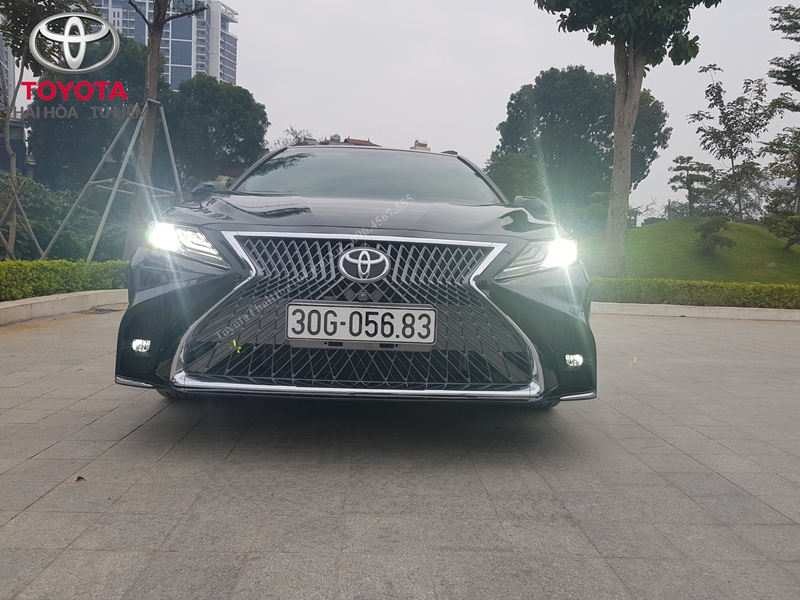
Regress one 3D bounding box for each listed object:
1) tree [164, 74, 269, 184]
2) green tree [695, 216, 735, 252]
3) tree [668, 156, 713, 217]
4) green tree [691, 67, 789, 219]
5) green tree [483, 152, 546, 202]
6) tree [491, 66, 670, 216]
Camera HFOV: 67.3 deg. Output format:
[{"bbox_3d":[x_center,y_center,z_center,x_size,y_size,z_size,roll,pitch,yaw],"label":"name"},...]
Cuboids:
[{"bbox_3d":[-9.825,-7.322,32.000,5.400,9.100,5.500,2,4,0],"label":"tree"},{"bbox_3d":[9.421,-1.992,18.000,1.180,1.130,1.100,2,4,0],"label":"green tree"},{"bbox_3d":[11.361,-4.419,23.500,1.690,2.360,1.600,2,4,0],"label":"tree"},{"bbox_3d":[13.199,-6.101,23.500,3.690,5.910,3.500,2,4,0],"label":"green tree"},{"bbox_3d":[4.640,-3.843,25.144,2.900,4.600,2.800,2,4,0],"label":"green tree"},{"bbox_3d":[10.213,-7.950,34.000,9.510,10.060,9.000,2,4,0],"label":"tree"}]

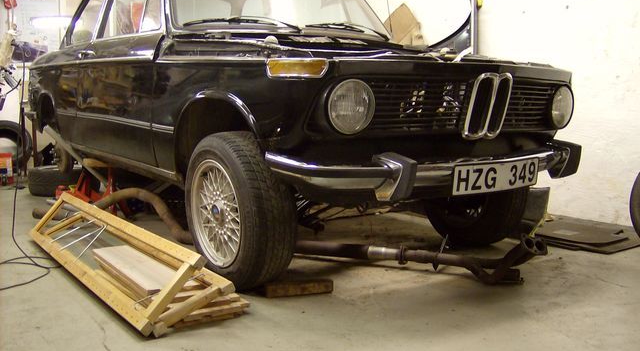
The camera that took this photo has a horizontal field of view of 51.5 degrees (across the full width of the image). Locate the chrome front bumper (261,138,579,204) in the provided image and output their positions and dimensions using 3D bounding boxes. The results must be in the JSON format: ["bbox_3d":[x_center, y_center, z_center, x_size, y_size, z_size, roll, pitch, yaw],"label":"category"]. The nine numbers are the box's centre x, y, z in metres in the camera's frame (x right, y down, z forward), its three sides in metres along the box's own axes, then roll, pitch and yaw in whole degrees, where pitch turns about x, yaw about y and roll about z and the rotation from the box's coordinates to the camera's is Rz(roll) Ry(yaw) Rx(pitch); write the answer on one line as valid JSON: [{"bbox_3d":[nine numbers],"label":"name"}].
[{"bbox_3d":[0.546,-0.045,2.549,1.530,0.160,0.380,-5,10,-36],"label":"chrome front bumper"}]

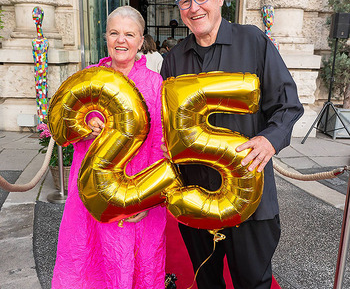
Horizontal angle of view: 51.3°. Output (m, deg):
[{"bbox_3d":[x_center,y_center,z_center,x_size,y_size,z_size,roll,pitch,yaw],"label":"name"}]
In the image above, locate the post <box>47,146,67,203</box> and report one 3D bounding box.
[{"bbox_3d":[-1.214,0.112,3.854,0.330,0.970,0.330,1,12,0],"label":"post"}]

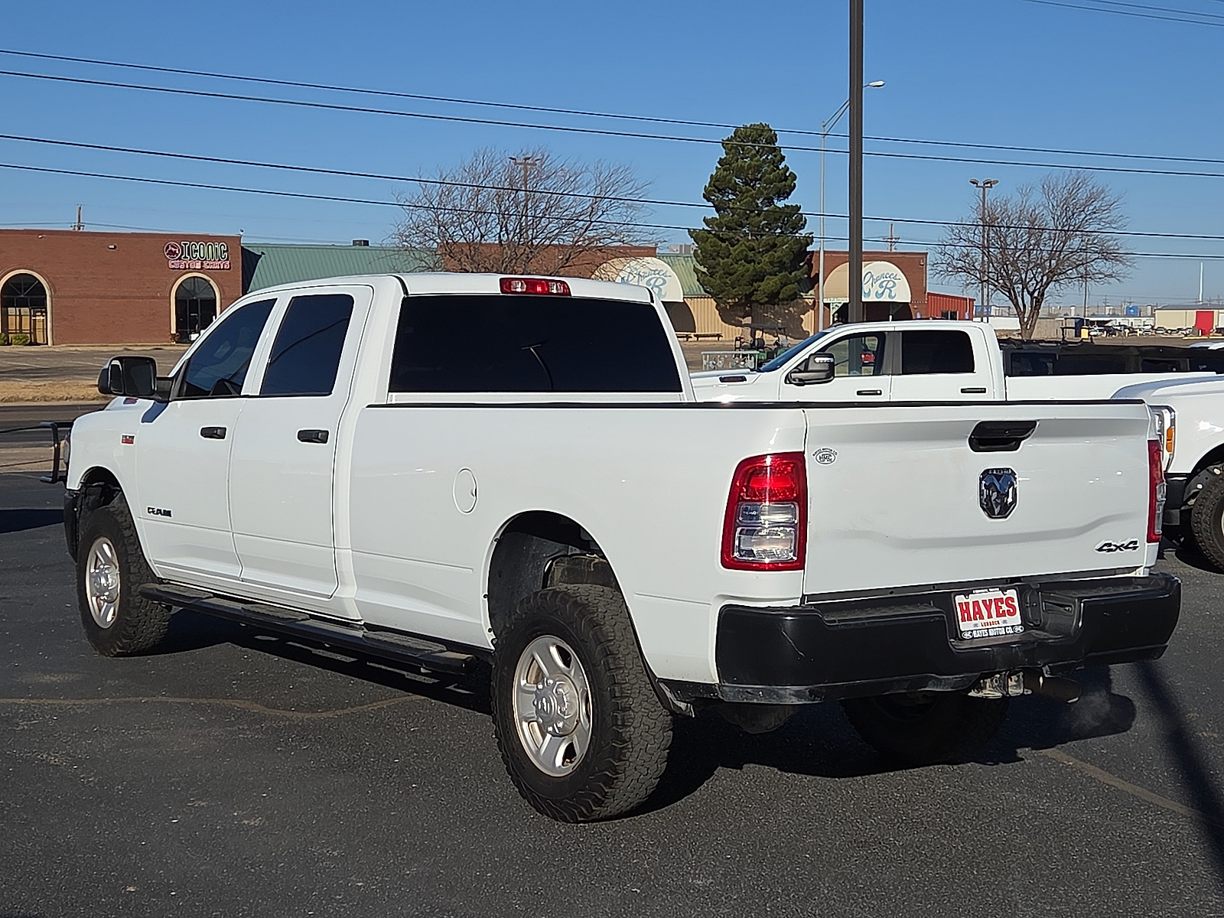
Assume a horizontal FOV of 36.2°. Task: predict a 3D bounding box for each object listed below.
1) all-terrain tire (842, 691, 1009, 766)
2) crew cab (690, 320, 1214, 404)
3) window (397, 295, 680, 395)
[{"bbox_3d":[1.275,0.818,7.747,0.280,0.825,0.830,-2,4,-36],"label":"all-terrain tire"},{"bbox_3d":[3.302,-0.457,19.990,6.050,2.020,2.080,0,3,6],"label":"crew cab"},{"bbox_3d":[-0.309,-0.495,8.138,1.500,0.420,0.080,-2,-8,-35],"label":"window"}]

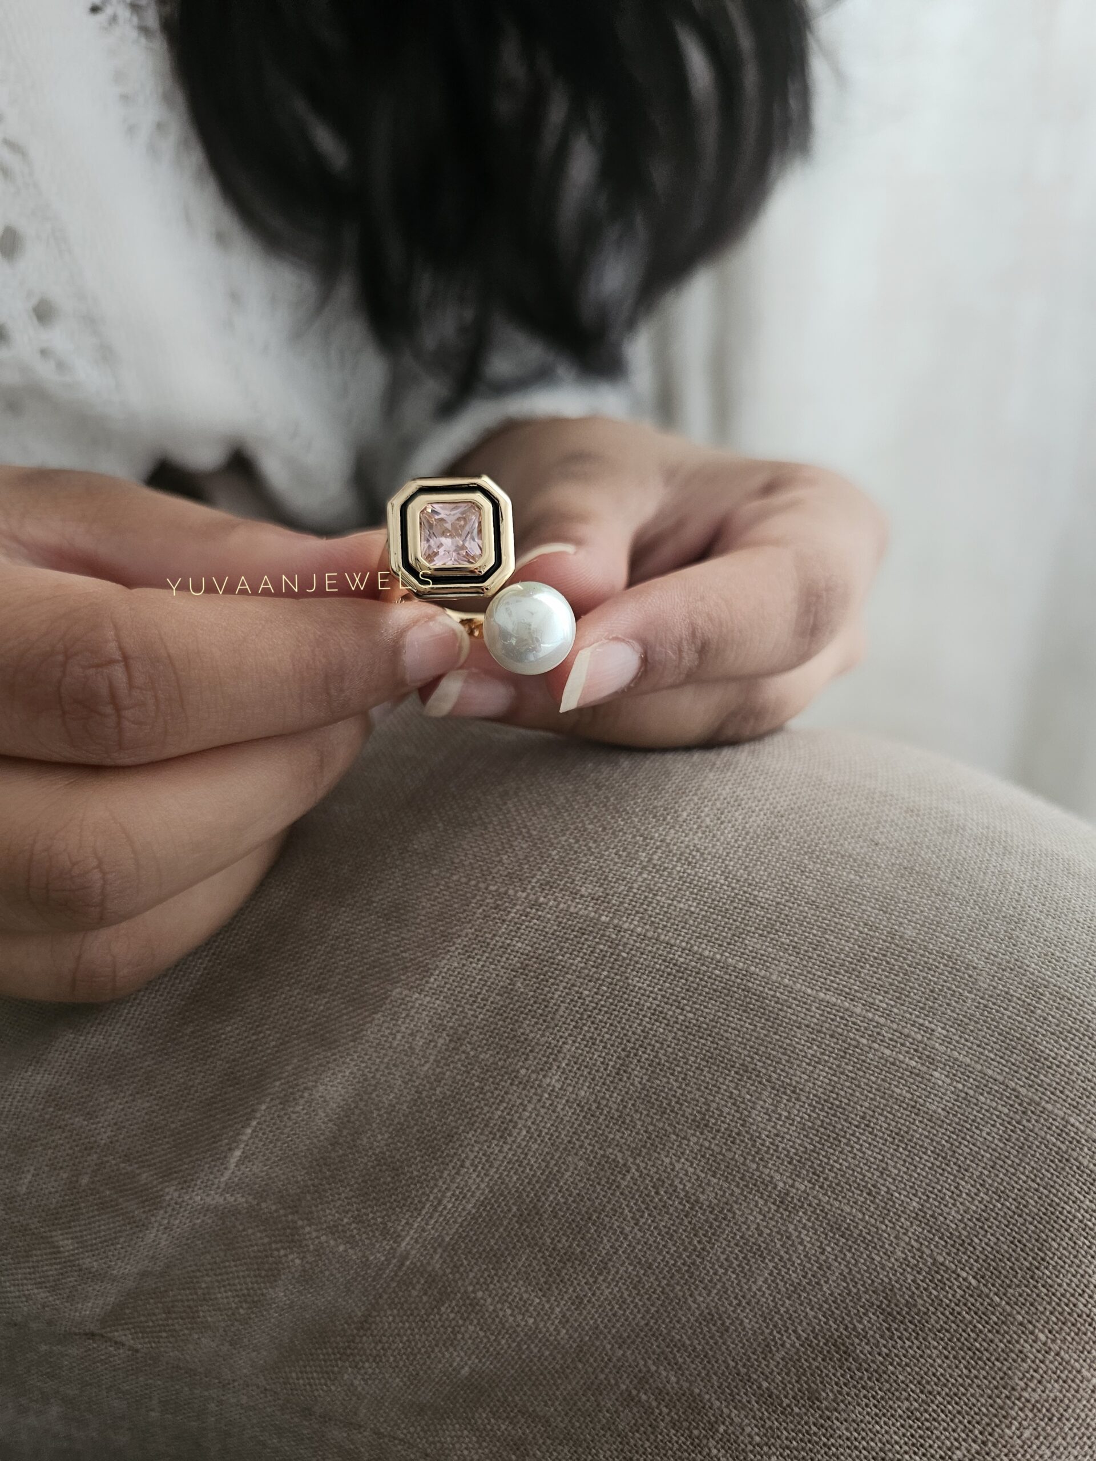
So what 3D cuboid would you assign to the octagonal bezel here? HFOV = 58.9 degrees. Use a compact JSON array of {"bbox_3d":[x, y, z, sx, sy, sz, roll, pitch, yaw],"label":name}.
[{"bbox_3d":[-0.013,-0.025,0.128,0.016,0.016,0.005,-3,-3,-7],"label":"octagonal bezel"}]

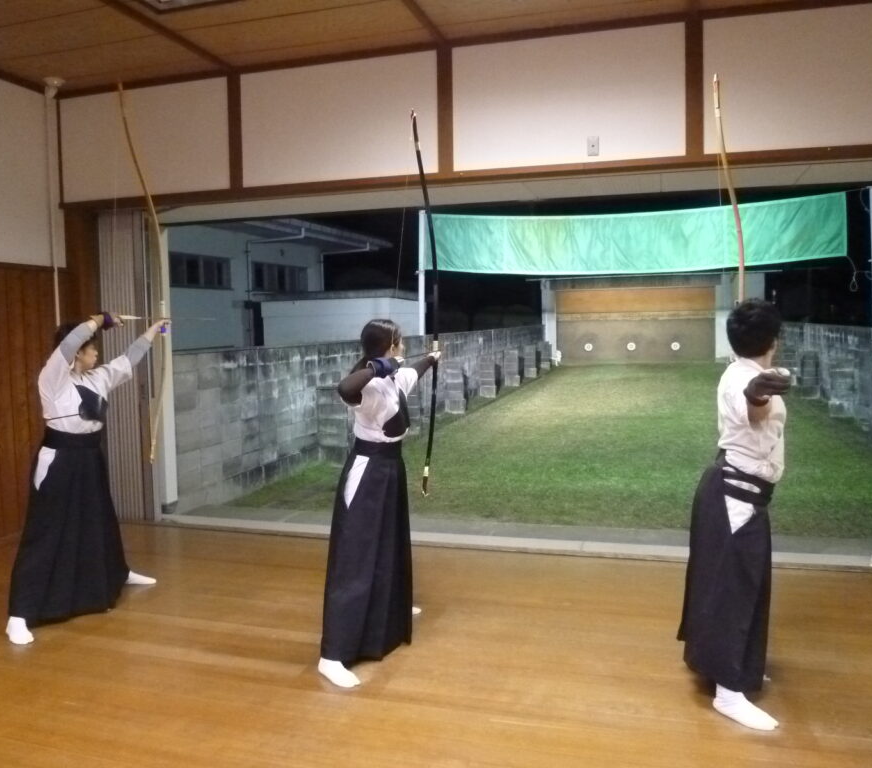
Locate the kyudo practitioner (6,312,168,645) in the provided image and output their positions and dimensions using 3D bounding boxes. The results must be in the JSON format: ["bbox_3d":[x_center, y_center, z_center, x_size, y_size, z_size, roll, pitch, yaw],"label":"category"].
[{"bbox_3d":[-1.837,0.419,3.954,0.442,1.558,1.065,1,5,17],"label":"kyudo practitioner"}]

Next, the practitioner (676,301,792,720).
[{"bbox_3d":[1.231,0.437,3.077,0.472,1.578,1.236,1,5,17],"label":"practitioner"}]

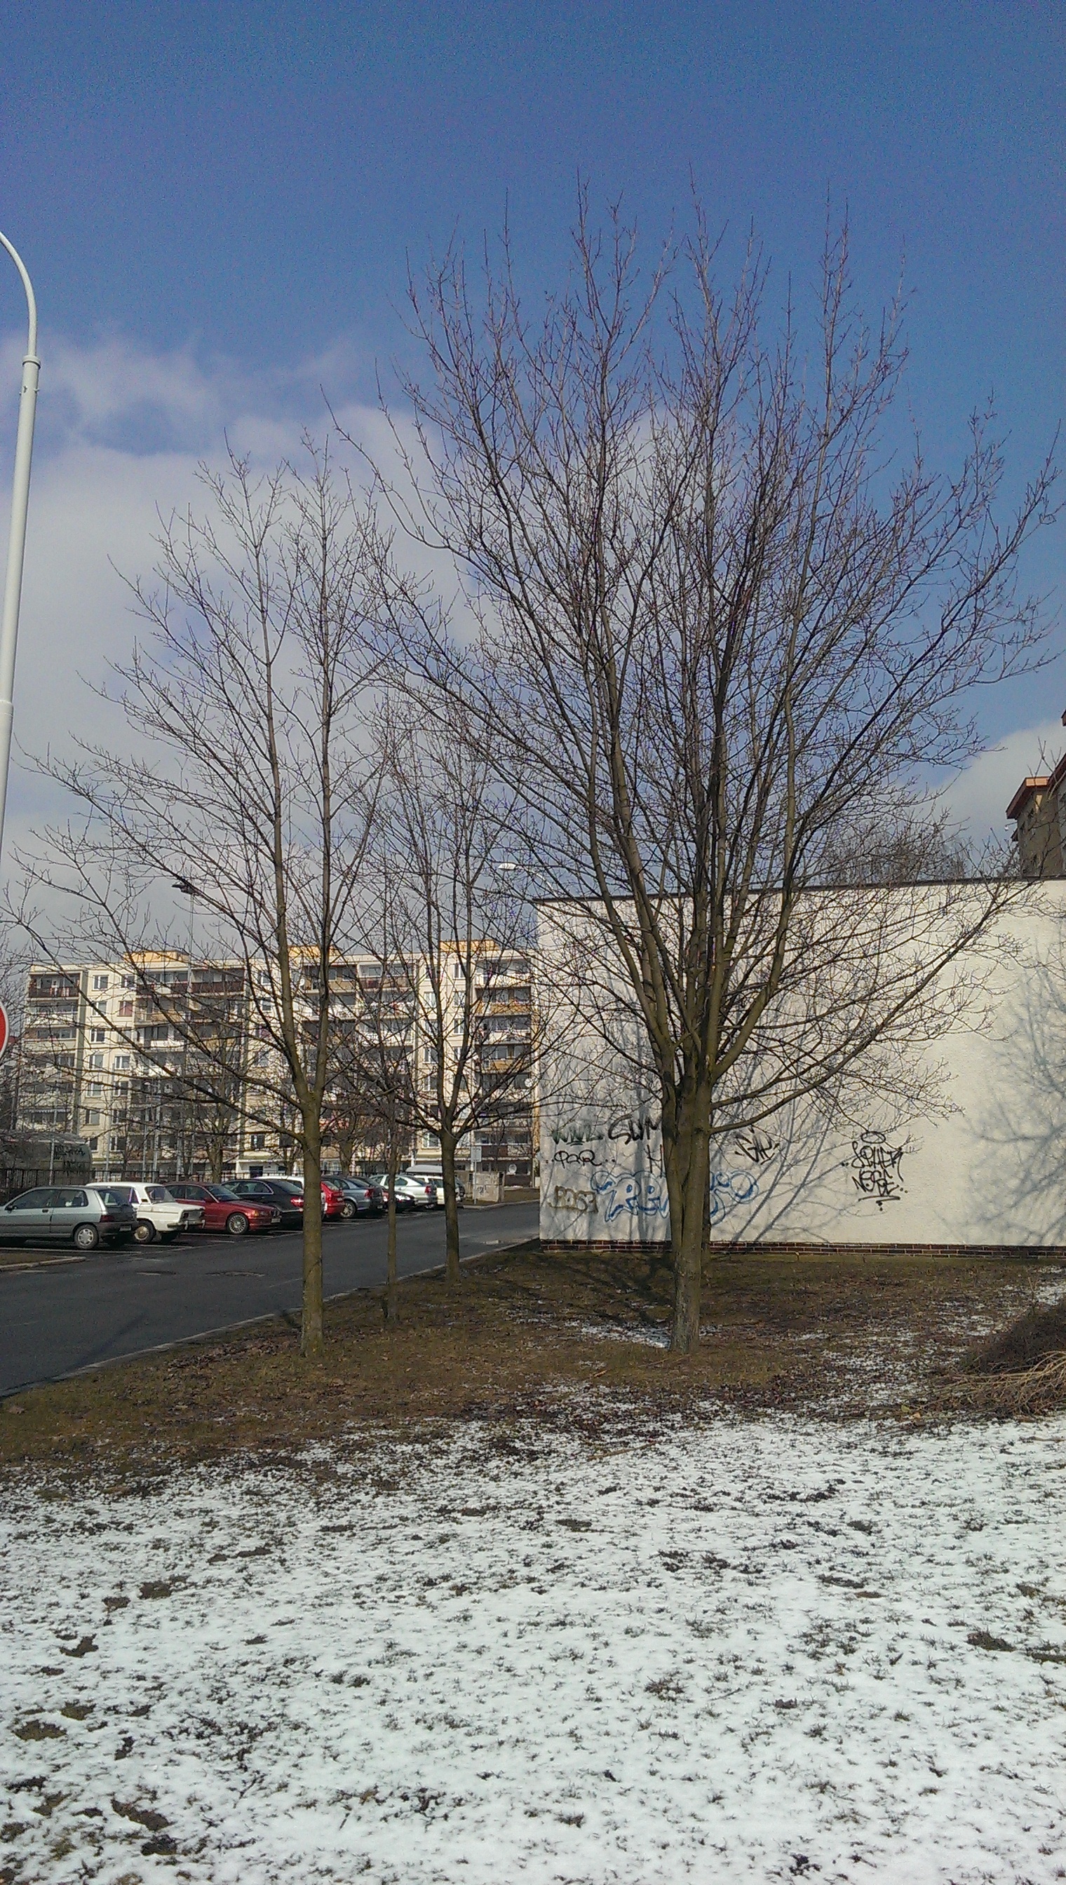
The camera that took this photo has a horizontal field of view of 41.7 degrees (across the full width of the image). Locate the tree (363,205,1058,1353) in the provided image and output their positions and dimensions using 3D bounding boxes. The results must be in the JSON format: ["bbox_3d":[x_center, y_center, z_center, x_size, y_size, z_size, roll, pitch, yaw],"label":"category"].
[{"bbox_3d":[1.718,-1.919,13.653,6.480,11.420,6.150,-1,-9,0],"label":"tree"}]

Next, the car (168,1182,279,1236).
[{"bbox_3d":[-9.119,7.392,38.964,4.433,1.390,1.698,-3,-9,15],"label":"car"}]

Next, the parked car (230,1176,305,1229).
[{"bbox_3d":[-8.806,7.878,42.216,4.700,1.450,1.820,-2,-9,12],"label":"parked car"}]

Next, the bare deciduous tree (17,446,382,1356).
[{"bbox_3d":[-3.266,-0.614,13.743,3.430,8.990,3.260,-1,-9,0],"label":"bare deciduous tree"}]

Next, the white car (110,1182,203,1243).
[{"bbox_3d":[-10.376,6.760,35.093,4.166,1.440,1.611,-2,-9,11],"label":"white car"}]

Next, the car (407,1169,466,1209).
[{"bbox_3d":[-5.319,11.059,62.875,4.550,1.620,1.760,-2,-9,12],"label":"car"}]

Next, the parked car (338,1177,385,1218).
[{"bbox_3d":[-7.732,9.285,51.087,4.650,1.450,1.780,-2,-9,12],"label":"parked car"}]

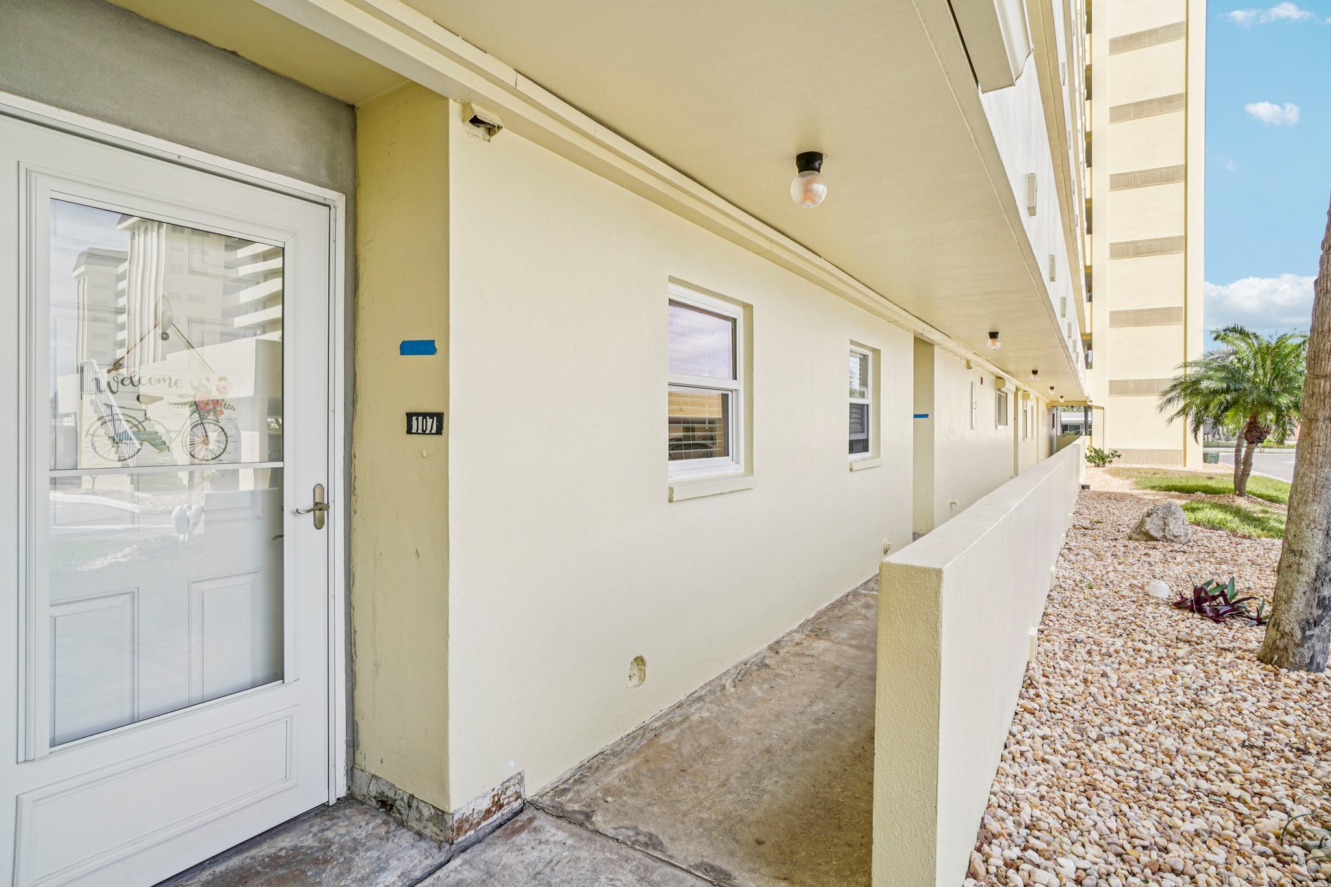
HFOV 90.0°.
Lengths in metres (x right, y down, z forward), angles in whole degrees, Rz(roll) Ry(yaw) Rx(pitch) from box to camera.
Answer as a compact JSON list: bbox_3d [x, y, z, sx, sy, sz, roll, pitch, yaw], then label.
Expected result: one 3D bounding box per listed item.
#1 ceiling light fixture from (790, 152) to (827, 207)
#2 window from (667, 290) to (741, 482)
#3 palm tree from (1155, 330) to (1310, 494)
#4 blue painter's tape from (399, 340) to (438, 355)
[{"bbox_3d":[0.579,-1.056,2.685,0.145,0.210,0.145,0,1,0],"label":"ceiling light fixture"},{"bbox_3d":[0.184,-0.302,3.503,0.080,0.955,0.900,0,1,33],"label":"window"},{"bbox_3d":[11.335,-0.660,13.200,2.650,3.400,2.600,0,1,41],"label":"palm tree"},{"bbox_3d":[-0.784,-0.302,2.109,0.182,0.048,0.006,4,3,33],"label":"blue painter's tape"}]

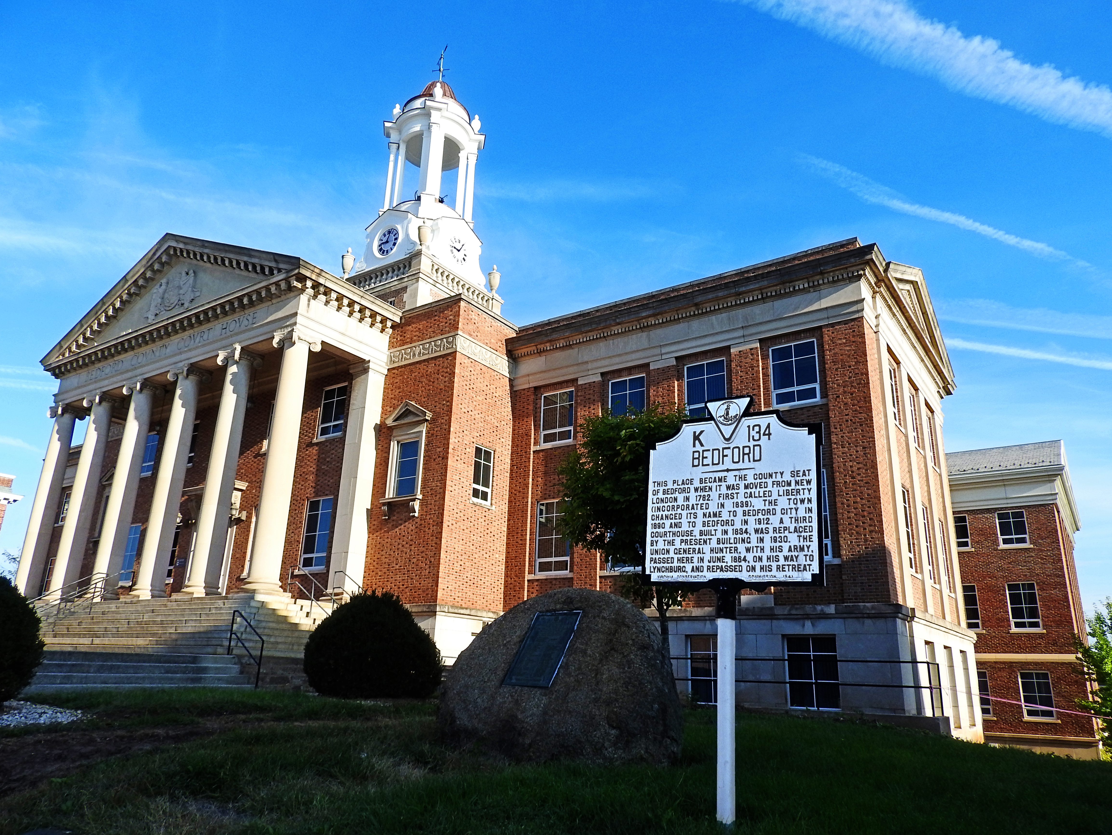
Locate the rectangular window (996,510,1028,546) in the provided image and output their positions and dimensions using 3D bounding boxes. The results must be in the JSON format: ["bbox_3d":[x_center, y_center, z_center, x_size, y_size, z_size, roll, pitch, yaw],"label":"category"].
[{"bbox_3d":[21.804,5.273,36.843,1.170,1.612,0.140,-10,-21,33],"label":"rectangular window"}]

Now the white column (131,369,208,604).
[{"bbox_3d":[-11.670,1.891,23.404,1.050,7.180,1.050,-10,-21,33],"label":"white column"}]

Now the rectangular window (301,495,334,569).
[{"bbox_3d":[-7.341,3.550,23.761,1.157,2.143,0.140,-10,-21,33],"label":"rectangular window"}]

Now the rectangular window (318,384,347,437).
[{"bbox_3d":[-6.878,-0.218,23.891,1.200,1.650,0.140,-10,-22,33],"label":"rectangular window"}]

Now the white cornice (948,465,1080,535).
[{"bbox_3d":[26.730,5.931,44.870,5.750,1.750,17.810,-10,-22,33],"label":"white cornice"}]

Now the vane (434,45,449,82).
[{"bbox_3d":[-6.070,-18.873,41.327,0.850,2.070,1.400,10,-20,-23],"label":"vane"}]

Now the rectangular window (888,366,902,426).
[{"bbox_3d":[8.864,-0.669,20.305,0.200,1.634,1.206,-10,-21,33],"label":"rectangular window"}]

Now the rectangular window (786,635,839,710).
[{"bbox_3d":[5.658,5.617,17.019,1.188,1.527,0.200,-10,-21,33],"label":"rectangular window"}]

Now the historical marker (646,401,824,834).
[{"bbox_3d":[0.936,0.957,4.213,1.060,2.290,0.120,-8,-22,33],"label":"historical marker"}]

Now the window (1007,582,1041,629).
[{"bbox_3d":[22.145,8.903,36.546,1.190,2.120,0.140,-10,-22,33],"label":"window"}]

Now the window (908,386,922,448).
[{"bbox_3d":[10.235,-0.041,22.232,0.140,1.626,1.170,-10,-21,33],"label":"window"}]

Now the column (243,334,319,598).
[{"bbox_3d":[-7.176,1.131,20.196,0.980,7.027,0.980,-10,-21,33],"label":"column"}]

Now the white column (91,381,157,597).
[{"bbox_3d":[-13.876,2.289,24.846,1.050,7.180,1.050,-10,-21,33],"label":"white column"}]

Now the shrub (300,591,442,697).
[{"bbox_3d":[-3.018,3.714,12.733,2.195,1.631,2.195,2,-18,0],"label":"shrub"}]

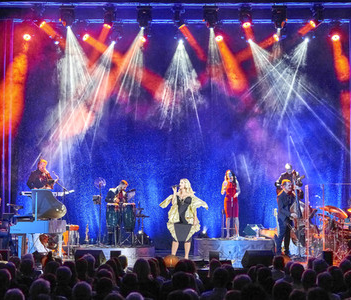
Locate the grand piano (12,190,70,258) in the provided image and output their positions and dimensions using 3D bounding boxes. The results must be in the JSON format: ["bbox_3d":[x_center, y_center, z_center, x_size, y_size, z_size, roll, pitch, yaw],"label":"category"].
[{"bbox_3d":[-2.979,1.648,13.712,1.220,1.520,1.420,1,-5,-8],"label":"grand piano"}]

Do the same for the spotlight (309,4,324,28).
[{"bbox_3d":[3.266,-3.081,14.500,0.360,0.520,0.340,-3,-5,30],"label":"spotlight"}]

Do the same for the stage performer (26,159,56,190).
[{"bbox_3d":[-3.468,1.100,16.200,0.650,1.740,0.450,1,-1,-27],"label":"stage performer"}]

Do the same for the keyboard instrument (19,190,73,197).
[{"bbox_3d":[-3.041,1.022,14.700,1.200,0.110,0.340,0,-5,0],"label":"keyboard instrument"}]

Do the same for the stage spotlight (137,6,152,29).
[{"bbox_3d":[-0.718,-3.070,14.500,0.360,0.530,0.340,-1,-5,8],"label":"stage spotlight"}]

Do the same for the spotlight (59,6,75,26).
[{"bbox_3d":[-2.583,-3.178,14.900,0.390,0.540,0.360,0,-1,-3],"label":"spotlight"}]

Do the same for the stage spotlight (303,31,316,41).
[{"bbox_3d":[3.425,-2.953,16.000,0.340,0.360,0.320,-1,-5,11],"label":"stage spotlight"}]

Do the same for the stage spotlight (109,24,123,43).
[{"bbox_3d":[-1.494,-2.901,15.584,0.320,0.420,0.320,-2,-5,24],"label":"stage spotlight"}]

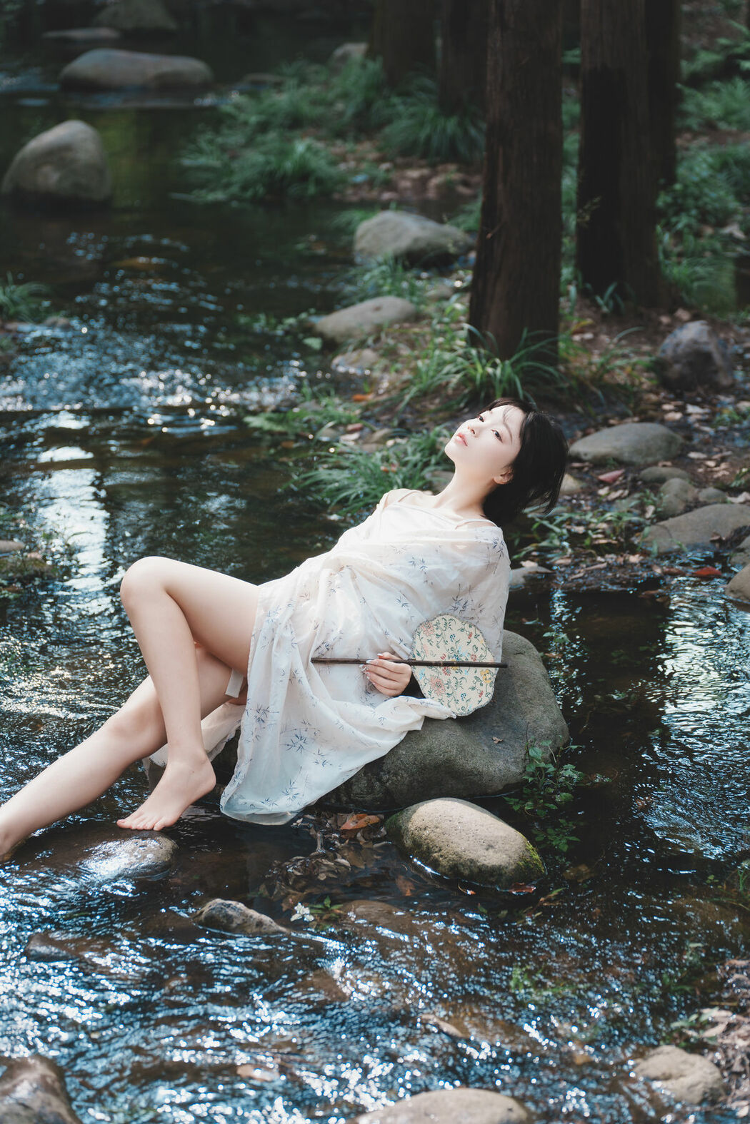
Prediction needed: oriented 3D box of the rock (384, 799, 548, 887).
[{"bbox_3d":[0.167,0.523,4.138,0.309,0.147,0.210,8,20,24],"label":"rock"}]

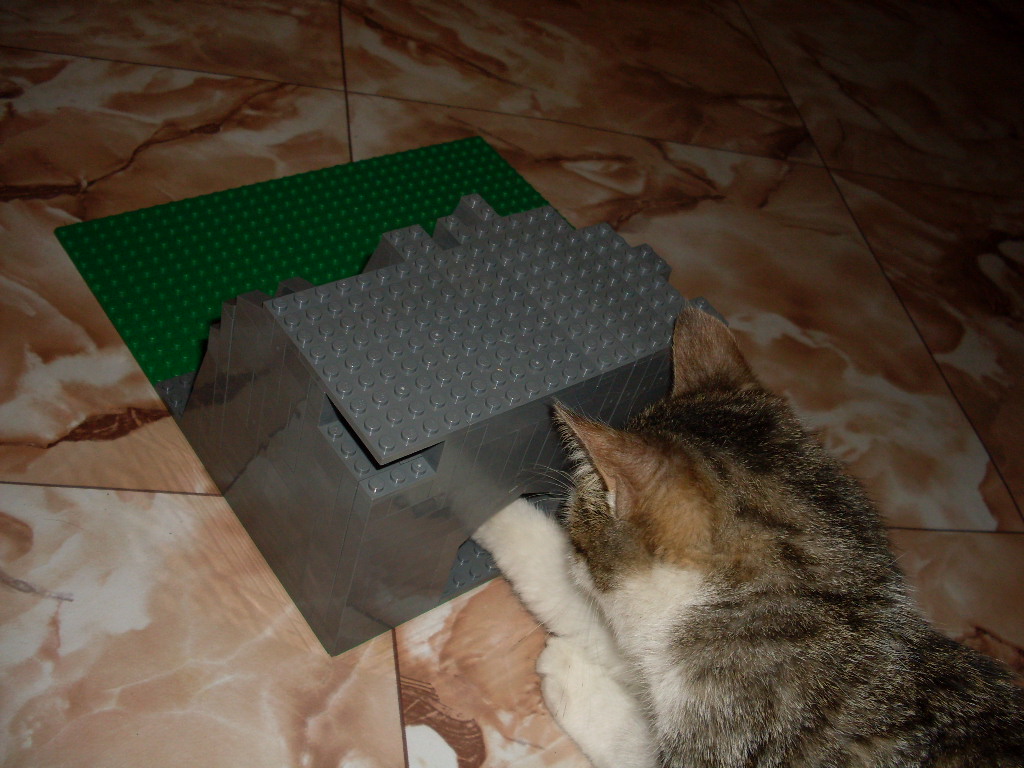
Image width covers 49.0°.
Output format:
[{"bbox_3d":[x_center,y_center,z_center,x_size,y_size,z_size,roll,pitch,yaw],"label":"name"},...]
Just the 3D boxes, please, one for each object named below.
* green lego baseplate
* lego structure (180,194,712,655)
[{"bbox_3d":[-0.042,-0.023,0.543,0.256,0.004,0.256,-21,57,-34],"label":"green lego baseplate"},{"bbox_3d":[0.004,-0.026,0.477,0.256,0.119,0.146,-21,57,-34],"label":"lego structure"}]

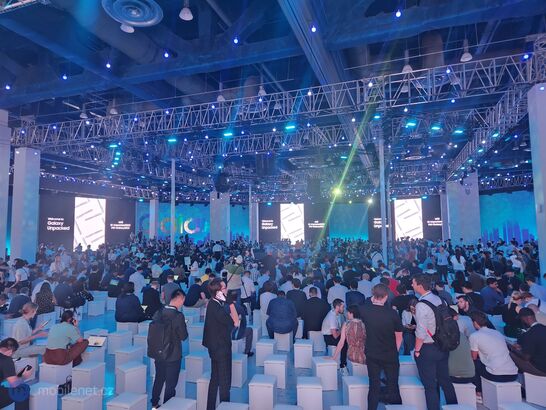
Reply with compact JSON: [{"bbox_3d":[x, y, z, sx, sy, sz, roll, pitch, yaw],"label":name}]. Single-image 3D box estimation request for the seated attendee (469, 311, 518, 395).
[{"bbox_3d":[3.185,2.260,5.425,0.560,1.334,0.700,-1,-5,-4],"label":"seated attendee"}]

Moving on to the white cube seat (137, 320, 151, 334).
[{"bbox_3d":[-2.799,2.855,8.169,0.310,0.385,0.310,-2,-5,11],"label":"white cube seat"}]

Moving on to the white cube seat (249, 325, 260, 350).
[{"bbox_3d":[-0.474,2.907,7.982,0.330,0.419,0.330,-1,-4,6],"label":"white cube seat"}]

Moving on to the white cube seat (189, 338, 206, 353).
[{"bbox_3d":[-1.439,2.823,7.094,0.320,0.410,0.320,-1,-5,9],"label":"white cube seat"}]

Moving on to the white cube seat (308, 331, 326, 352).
[{"bbox_3d":[0.931,2.845,7.689,0.320,0.410,0.320,-1,-5,-1],"label":"white cube seat"}]

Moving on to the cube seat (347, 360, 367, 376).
[{"bbox_3d":[1.418,2.722,5.840,0.330,0.419,0.330,-1,-4,-2],"label":"cube seat"}]

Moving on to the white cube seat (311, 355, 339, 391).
[{"bbox_3d":[0.832,2.693,5.795,0.320,0.410,0.320,0,-5,-5],"label":"white cube seat"}]

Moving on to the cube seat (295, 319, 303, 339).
[{"bbox_3d":[0.563,3.037,8.979,0.341,0.425,0.340,-1,-5,7],"label":"cube seat"}]

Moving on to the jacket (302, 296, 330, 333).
[{"bbox_3d":[0.943,2.358,7.779,0.580,0.720,0.360,-1,-5,3],"label":"jacket"}]

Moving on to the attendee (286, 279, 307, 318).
[{"bbox_3d":[0.571,2.446,8.595,0.520,1.360,0.600,-1,-5,2],"label":"attendee"}]

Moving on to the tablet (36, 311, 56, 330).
[{"bbox_3d":[-4.057,2.069,6.500,0.300,0.280,0.030,5,-25,-8],"label":"tablet"}]

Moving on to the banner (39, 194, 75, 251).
[{"bbox_3d":[-18.214,1.648,30.852,0.100,4.800,2.830,-4,-6,36],"label":"banner"}]

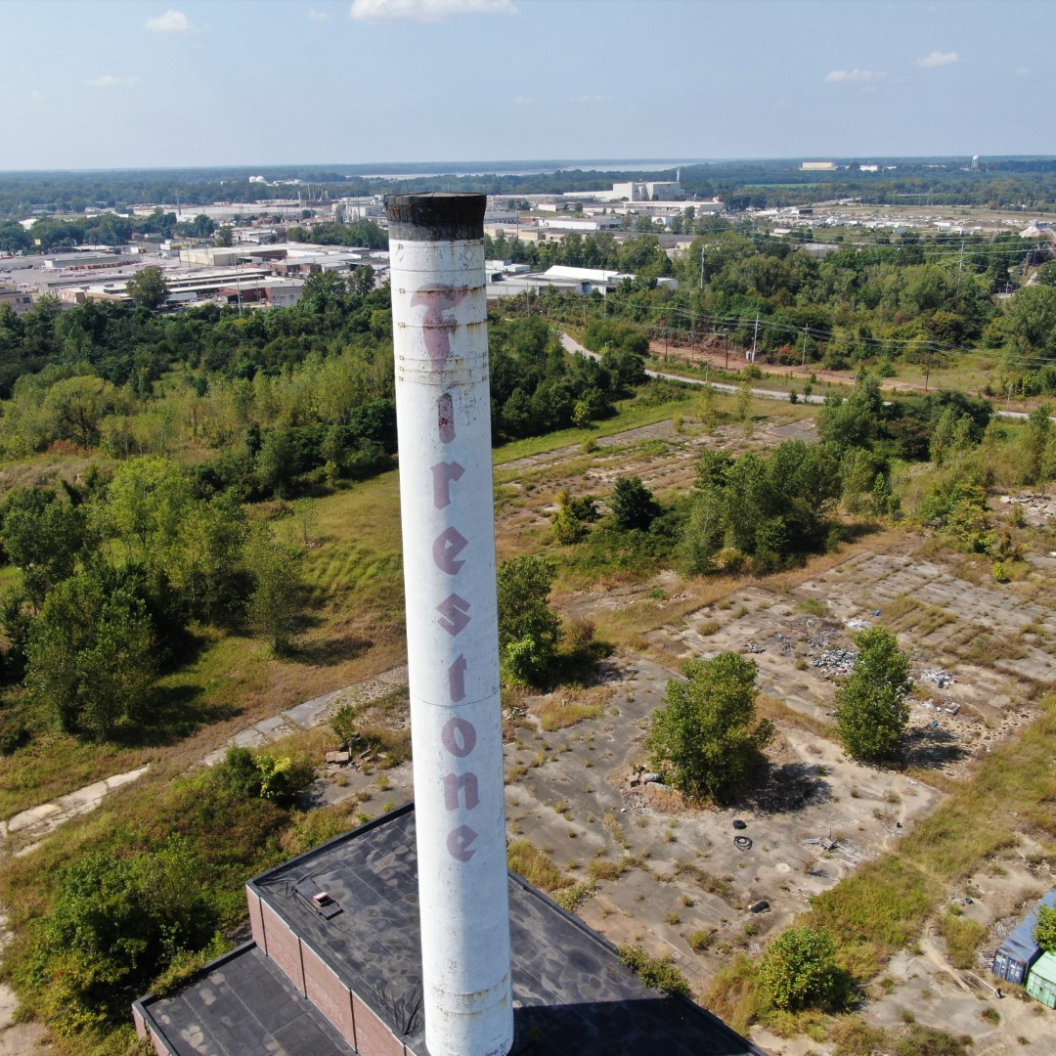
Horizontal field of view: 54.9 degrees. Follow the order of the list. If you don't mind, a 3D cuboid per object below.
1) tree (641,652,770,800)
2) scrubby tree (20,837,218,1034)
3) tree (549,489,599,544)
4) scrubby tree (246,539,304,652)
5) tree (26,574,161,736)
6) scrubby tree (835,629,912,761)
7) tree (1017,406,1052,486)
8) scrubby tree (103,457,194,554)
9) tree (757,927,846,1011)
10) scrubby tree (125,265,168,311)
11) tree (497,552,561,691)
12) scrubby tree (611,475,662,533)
[{"bbox_3d":[20.460,22.610,116.540,14.230,16.430,13.520,3,20,10],"label":"tree"},{"bbox_3d":[-35.780,35.490,89.710,15.880,12.200,15.090,-11,22,-25],"label":"scrubby tree"},{"bbox_3d":[8.720,-2.210,194.440,9.250,10.340,8.780,0,20,3],"label":"tree"},{"bbox_3d":[-37.466,10.279,150.909,8.200,18.000,8.200,-6,21,-14],"label":"scrubby tree"},{"bbox_3d":[-55.729,16.389,130.091,16.000,21.300,15.000,-10,22,-24],"label":"tree"},{"bbox_3d":[41.110,20.030,121.260,8.560,17.440,8.130,6,21,20],"label":"scrubby tree"},{"bbox_3d":[111.139,-18.082,223.099,6.900,17.400,6.900,9,22,26],"label":"tree"},{"bbox_3d":[-71.010,-3.910,190.620,15.820,18.540,15.030,-9,21,-20],"label":"scrubby tree"},{"bbox_3d":[23.810,38.400,88.710,7.420,5.620,7.050,6,21,17],"label":"tree"},{"bbox_3d":[-194.270,-122.285,518.277,21.300,21.700,20.500,-8,21,-19],"label":"scrubby tree"},{"bbox_3d":[-0.076,12.766,141.424,9.700,18.600,9.700,-1,20,0],"label":"tree"},{"bbox_3d":[21.250,-4.640,199.570,9.880,11.040,9.380,1,20,6],"label":"scrubby tree"}]

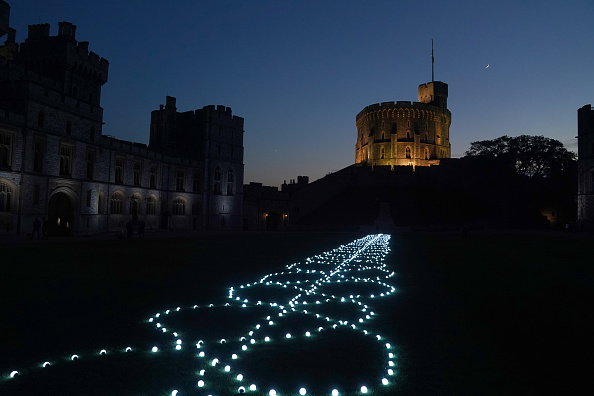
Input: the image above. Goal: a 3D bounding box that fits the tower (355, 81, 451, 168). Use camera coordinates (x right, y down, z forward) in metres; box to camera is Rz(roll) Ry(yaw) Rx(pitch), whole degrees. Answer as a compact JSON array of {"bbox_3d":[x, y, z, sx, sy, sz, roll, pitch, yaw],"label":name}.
[{"bbox_3d":[34.370,-22.530,129.580,29.800,29.700,29.800,-1,-3,15],"label":"tower"}]

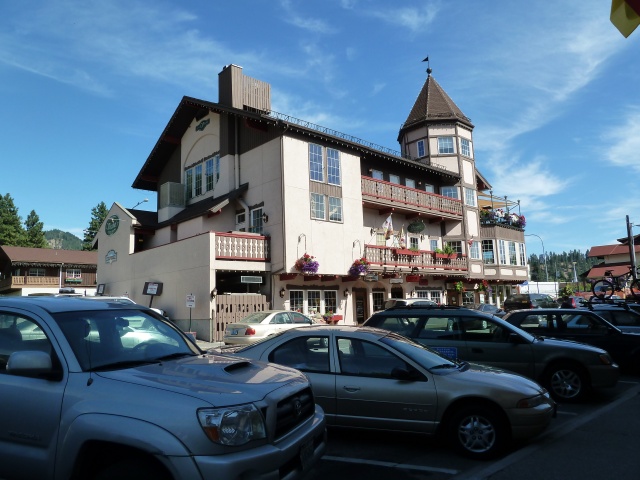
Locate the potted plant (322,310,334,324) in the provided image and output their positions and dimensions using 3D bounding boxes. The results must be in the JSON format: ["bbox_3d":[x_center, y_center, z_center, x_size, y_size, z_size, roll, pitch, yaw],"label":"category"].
[{"bbox_3d":[0.416,3.845,22.547,0.500,0.780,0.500,6,-11,-44],"label":"potted plant"}]

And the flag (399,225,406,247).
[{"bbox_3d":[4.717,-0.171,26.267,0.200,1.300,0.460,6,-11,-44],"label":"flag"}]

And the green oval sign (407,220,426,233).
[{"bbox_3d":[6.340,-0.870,30.380,0.100,0.750,1.370,6,-11,-43],"label":"green oval sign"}]

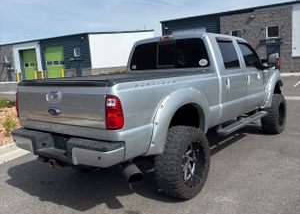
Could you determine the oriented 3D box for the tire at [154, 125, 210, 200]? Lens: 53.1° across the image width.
[{"bbox_3d":[0.440,0.708,3.858,0.335,0.925,0.925,2,9,38],"label":"tire"}]

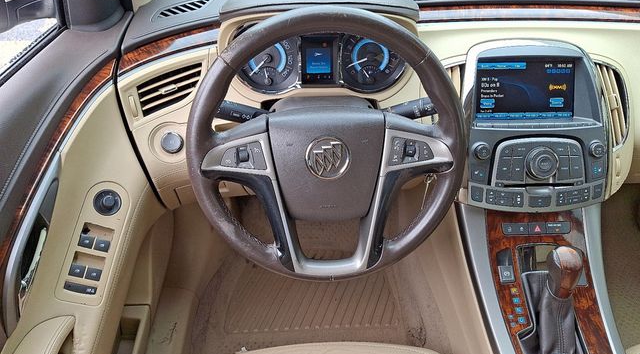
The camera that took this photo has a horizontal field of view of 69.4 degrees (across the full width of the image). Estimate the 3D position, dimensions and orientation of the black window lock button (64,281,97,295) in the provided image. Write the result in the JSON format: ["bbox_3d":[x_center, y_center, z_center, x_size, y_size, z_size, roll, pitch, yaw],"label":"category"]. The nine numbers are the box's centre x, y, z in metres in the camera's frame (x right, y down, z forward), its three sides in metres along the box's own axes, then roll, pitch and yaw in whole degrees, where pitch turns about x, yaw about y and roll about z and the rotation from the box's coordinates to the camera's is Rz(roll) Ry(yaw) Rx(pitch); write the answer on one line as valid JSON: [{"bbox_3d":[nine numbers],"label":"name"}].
[{"bbox_3d":[-0.308,0.144,0.597,0.038,0.008,0.009,18,66,-23],"label":"black window lock button"}]

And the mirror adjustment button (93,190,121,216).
[{"bbox_3d":[-0.291,0.034,0.635,0.037,0.018,0.037,10,69,-26],"label":"mirror adjustment button"}]

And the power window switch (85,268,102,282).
[{"bbox_3d":[-0.297,0.128,0.608,0.018,0.010,0.016,18,66,-23],"label":"power window switch"}]

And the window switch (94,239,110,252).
[{"bbox_3d":[-0.293,0.092,0.623,0.018,0.010,0.016,18,66,-23],"label":"window switch"}]

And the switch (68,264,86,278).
[{"bbox_3d":[-0.315,0.122,0.600,0.018,0.010,0.016,18,66,-23],"label":"switch"}]

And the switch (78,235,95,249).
[{"bbox_3d":[-0.310,0.086,0.615,0.018,0.010,0.016,18,66,-23],"label":"switch"}]

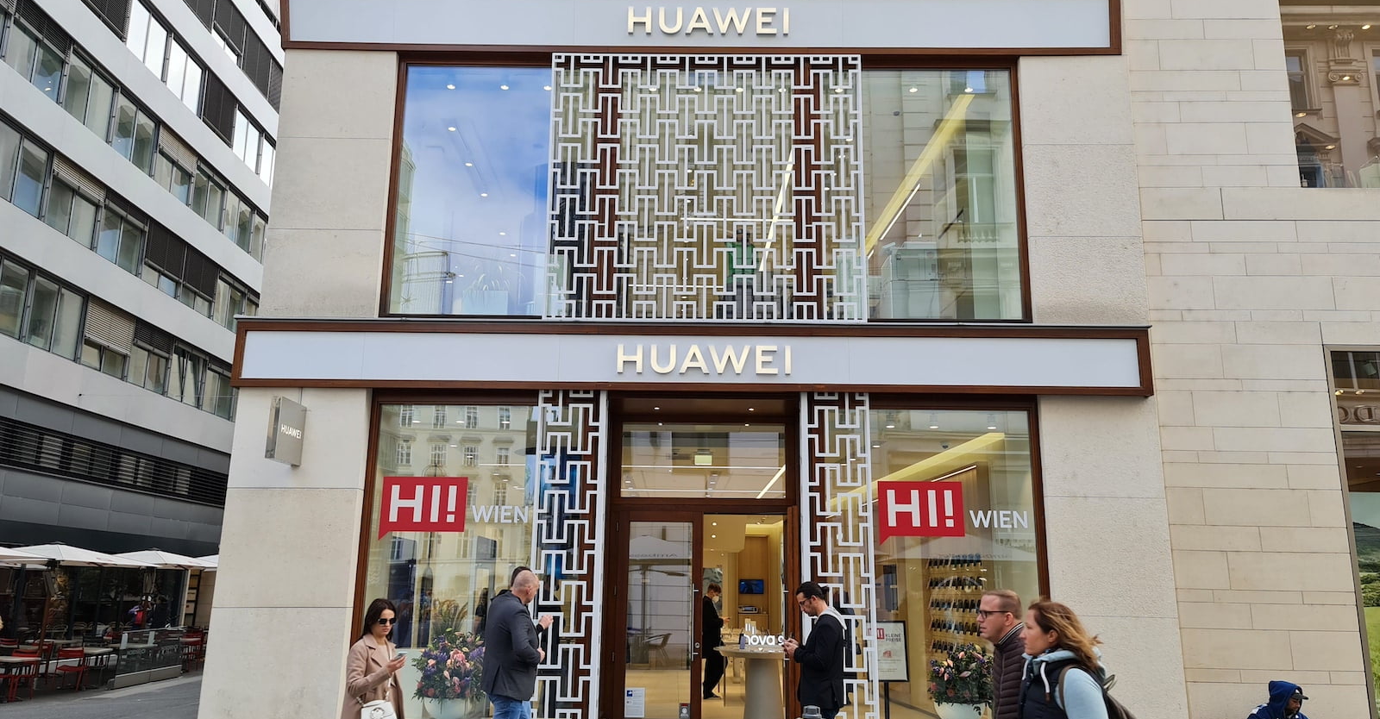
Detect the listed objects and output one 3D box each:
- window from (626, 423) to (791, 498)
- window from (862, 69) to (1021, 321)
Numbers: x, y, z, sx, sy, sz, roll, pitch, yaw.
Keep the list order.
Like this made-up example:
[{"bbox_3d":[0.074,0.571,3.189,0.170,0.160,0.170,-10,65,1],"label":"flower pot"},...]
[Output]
[{"bbox_3d":[0.156,1.105,10.905,1.790,0.810,0.080,1,-12,0],"label":"window"},{"bbox_3d":[2.671,-1.800,10.644,1.610,2.820,0.080,1,-12,0],"label":"window"}]

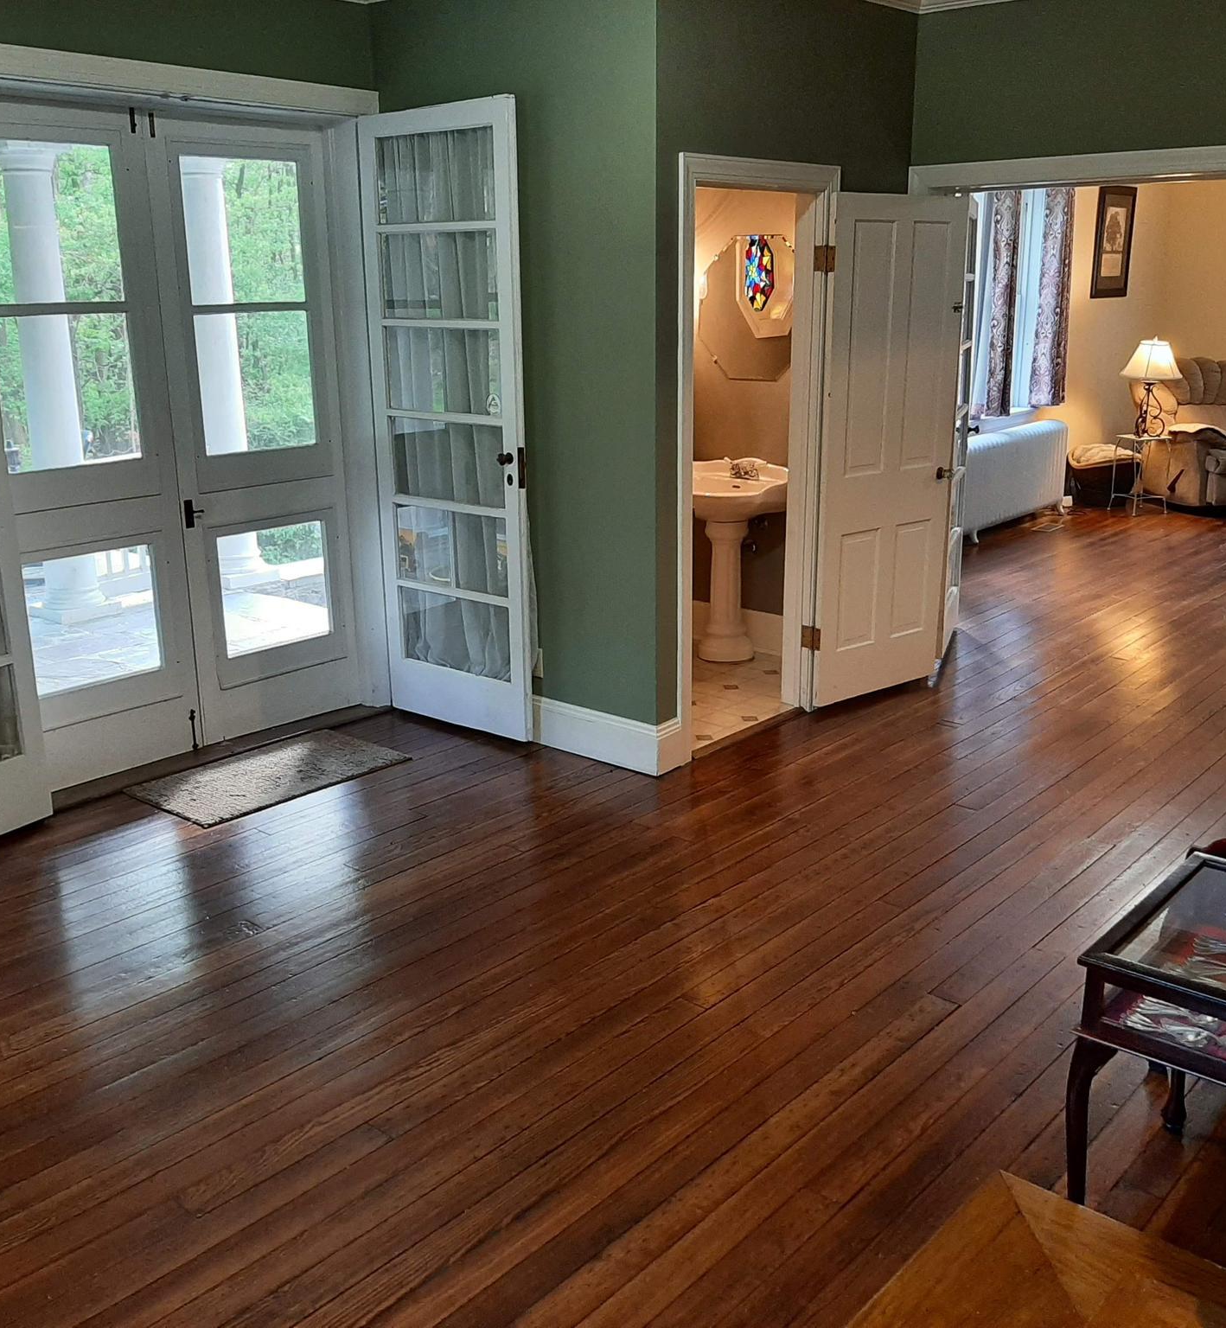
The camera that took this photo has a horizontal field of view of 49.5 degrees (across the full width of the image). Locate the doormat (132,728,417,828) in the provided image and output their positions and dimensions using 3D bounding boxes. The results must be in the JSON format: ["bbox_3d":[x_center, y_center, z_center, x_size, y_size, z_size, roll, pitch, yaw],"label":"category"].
[{"bbox_3d":[-1.241,0.396,4.856,0.492,0.016,0.866,13,21,40],"label":"doormat"}]

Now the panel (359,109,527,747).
[{"bbox_3d":[-0.618,-0.875,5.074,0.739,2.301,0.055,10,19,33],"label":"panel"}]

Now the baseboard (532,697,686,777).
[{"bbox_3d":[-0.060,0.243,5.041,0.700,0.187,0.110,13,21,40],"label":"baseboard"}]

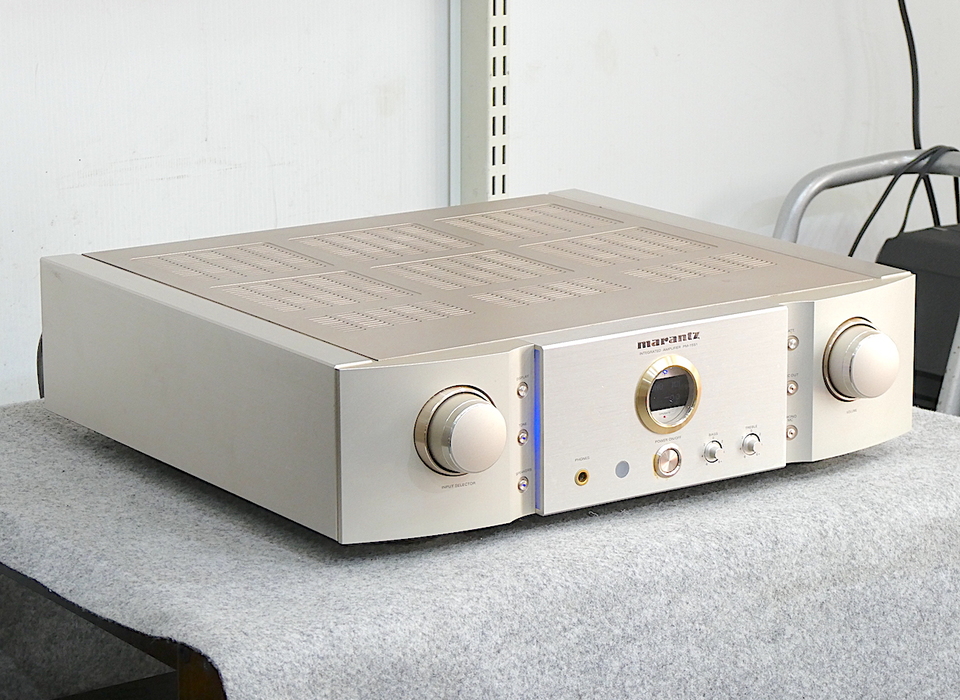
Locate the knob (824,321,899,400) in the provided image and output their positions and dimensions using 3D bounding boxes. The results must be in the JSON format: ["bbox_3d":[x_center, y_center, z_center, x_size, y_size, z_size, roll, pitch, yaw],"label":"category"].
[{"bbox_3d":[0.240,0.008,1.840,0.052,0.052,0.024,-9,17,-34],"label":"knob"}]

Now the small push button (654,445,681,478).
[{"bbox_3d":[0.114,0.067,1.769,0.022,0.022,0.005,-9,17,-34],"label":"small push button"}]

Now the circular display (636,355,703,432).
[{"bbox_3d":[0.114,0.027,1.759,0.049,0.049,0.006,-9,17,-34],"label":"circular display"}]

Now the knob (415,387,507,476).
[{"bbox_3d":[-0.007,0.048,1.672,0.052,0.052,0.024,-9,17,-34],"label":"knob"}]

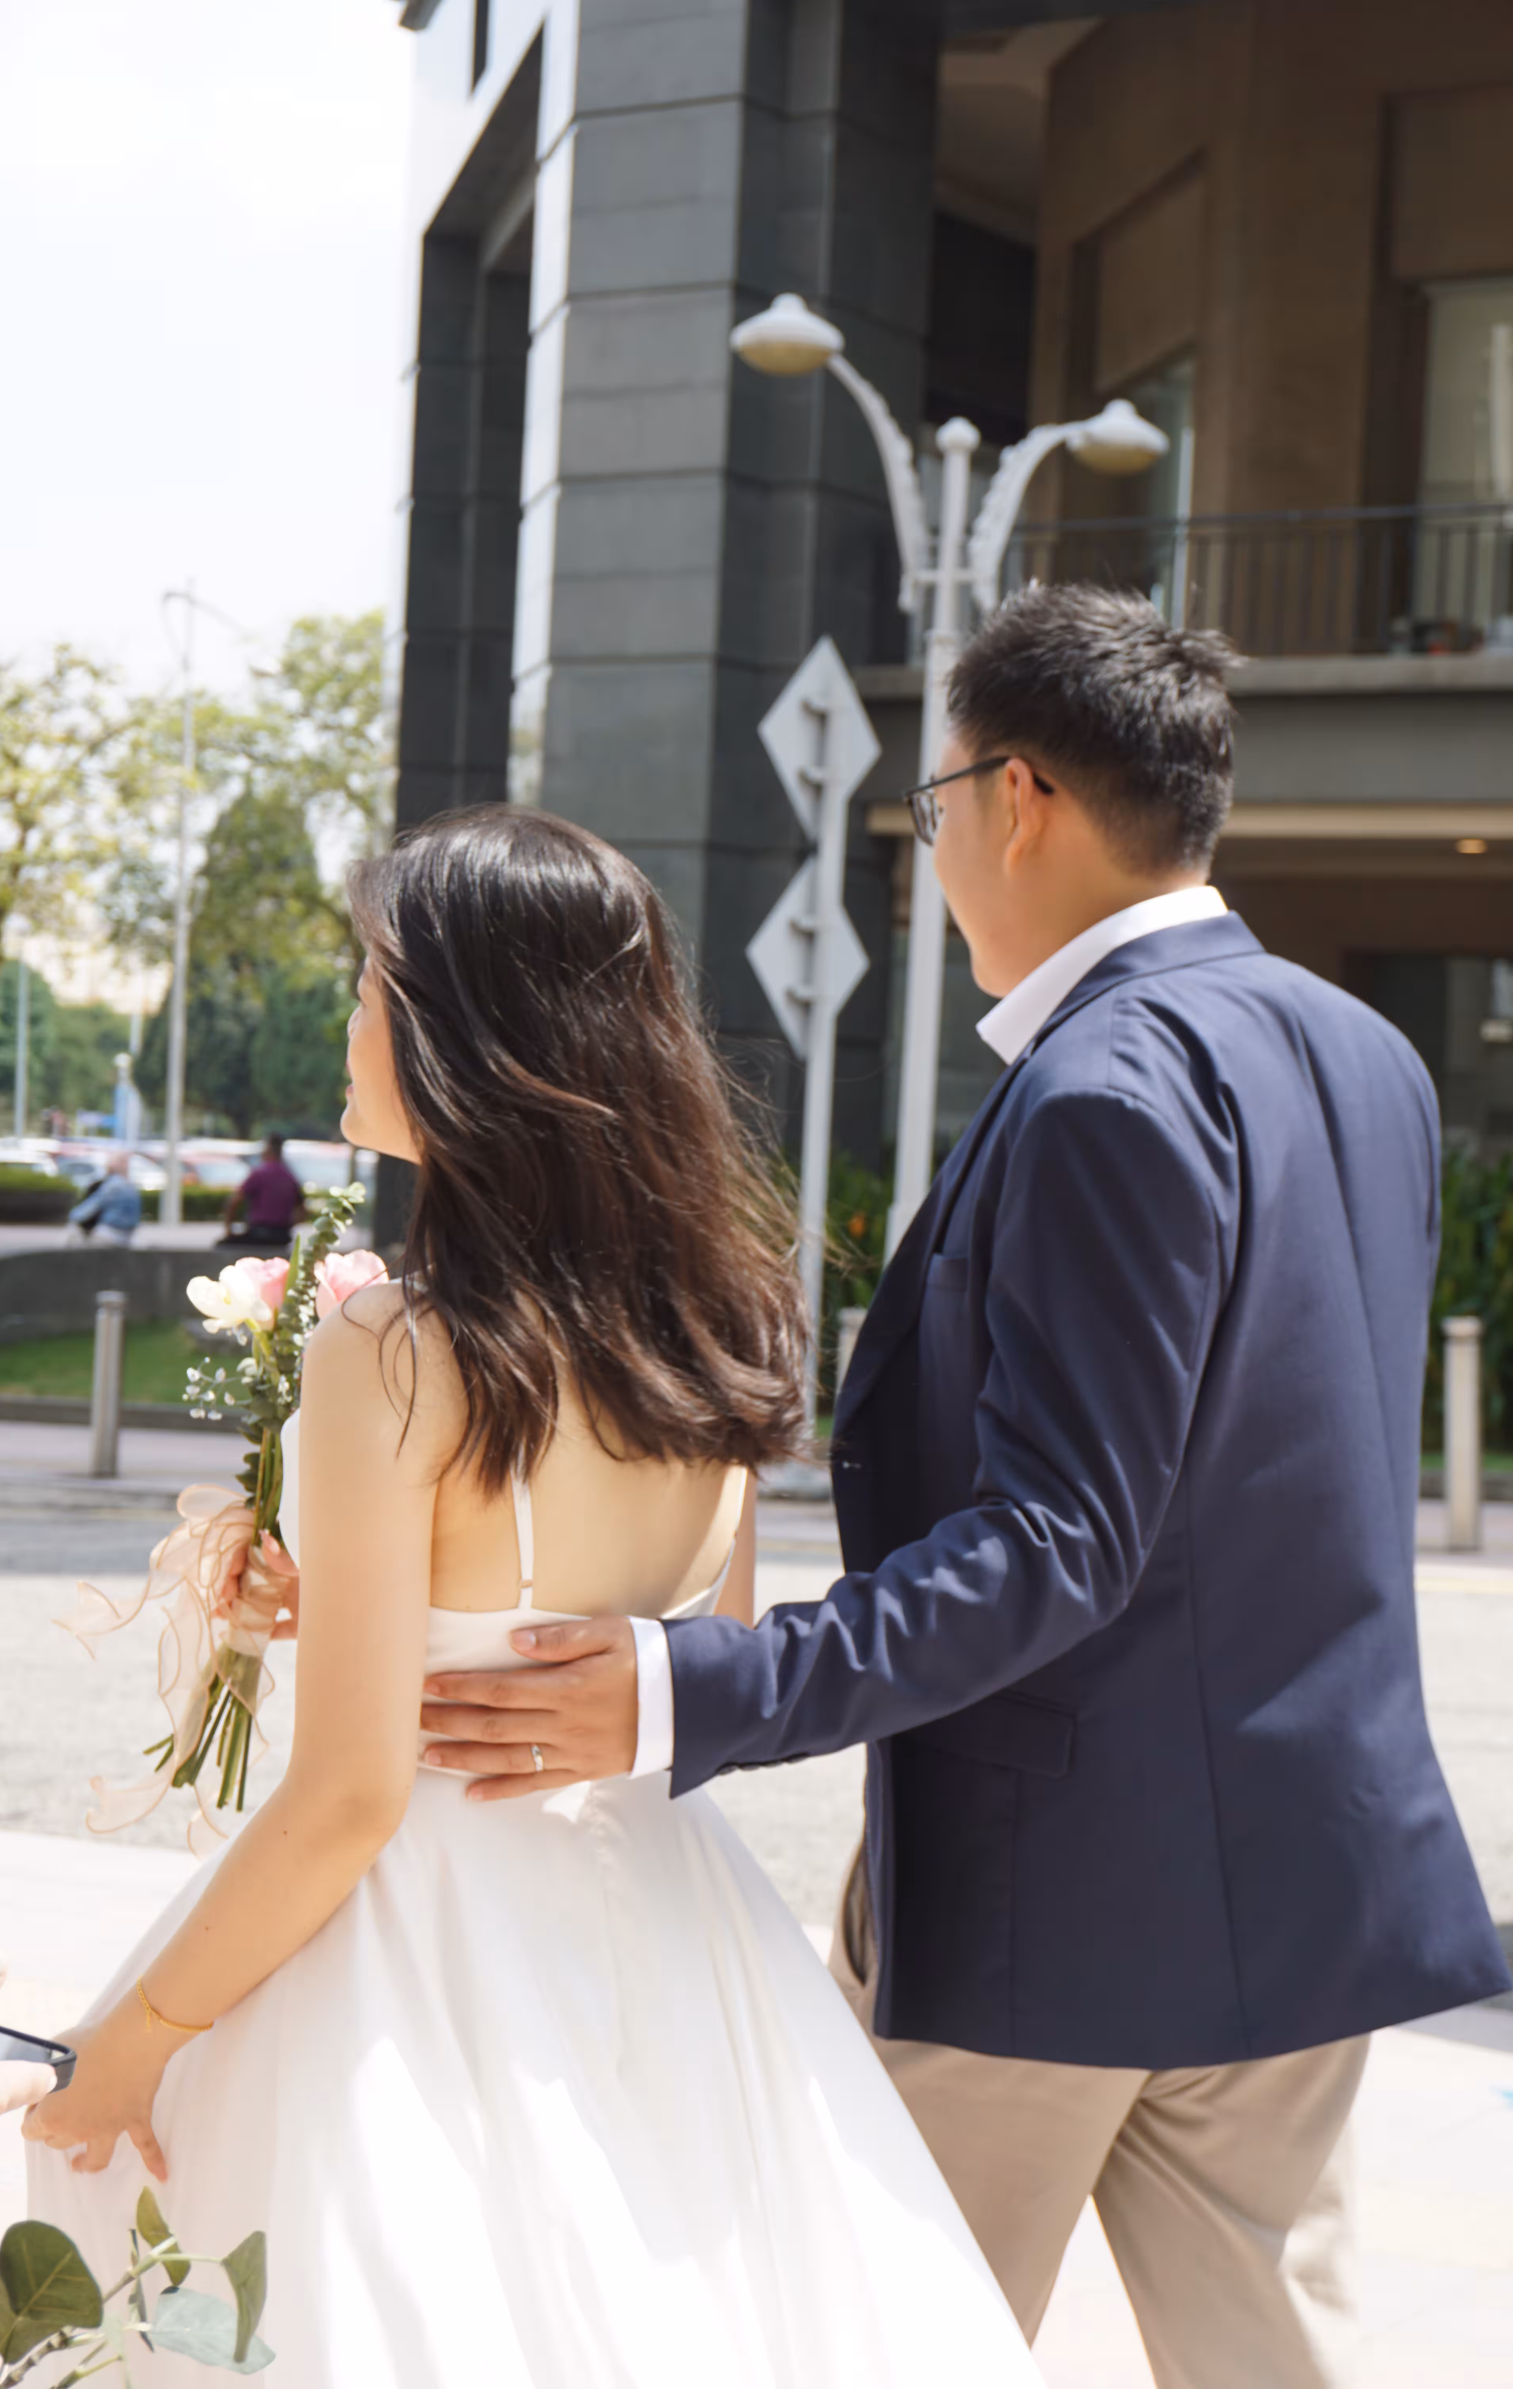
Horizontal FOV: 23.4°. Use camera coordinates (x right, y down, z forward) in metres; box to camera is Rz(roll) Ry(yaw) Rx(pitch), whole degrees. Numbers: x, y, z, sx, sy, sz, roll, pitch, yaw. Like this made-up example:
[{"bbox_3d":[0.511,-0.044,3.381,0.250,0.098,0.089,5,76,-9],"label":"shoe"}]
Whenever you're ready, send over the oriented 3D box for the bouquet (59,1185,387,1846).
[{"bbox_3d":[-0.342,0.202,2.330,0.200,0.430,0.200,9,-2,-6],"label":"bouquet"}]

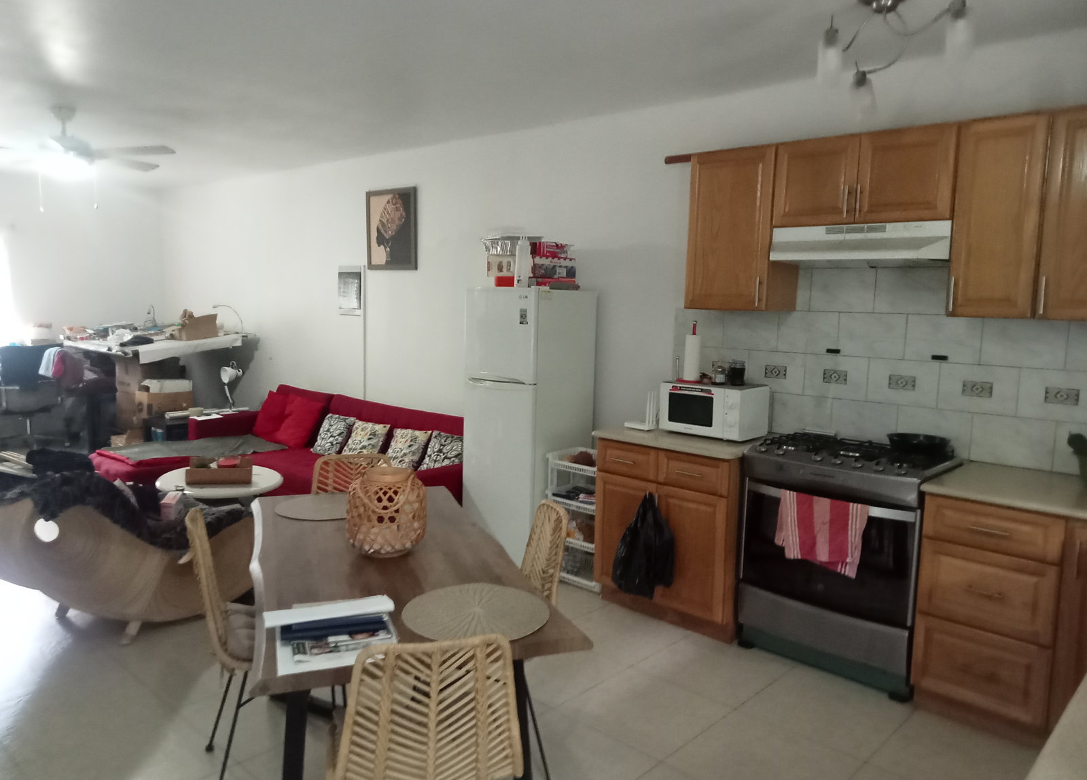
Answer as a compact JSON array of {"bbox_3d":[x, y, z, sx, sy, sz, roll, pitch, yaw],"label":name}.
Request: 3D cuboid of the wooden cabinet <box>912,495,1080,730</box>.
[{"bbox_3d":[1.806,0.805,3.368,0.600,0.820,0.490,-5,9,-45],"label":"wooden cabinet"}]

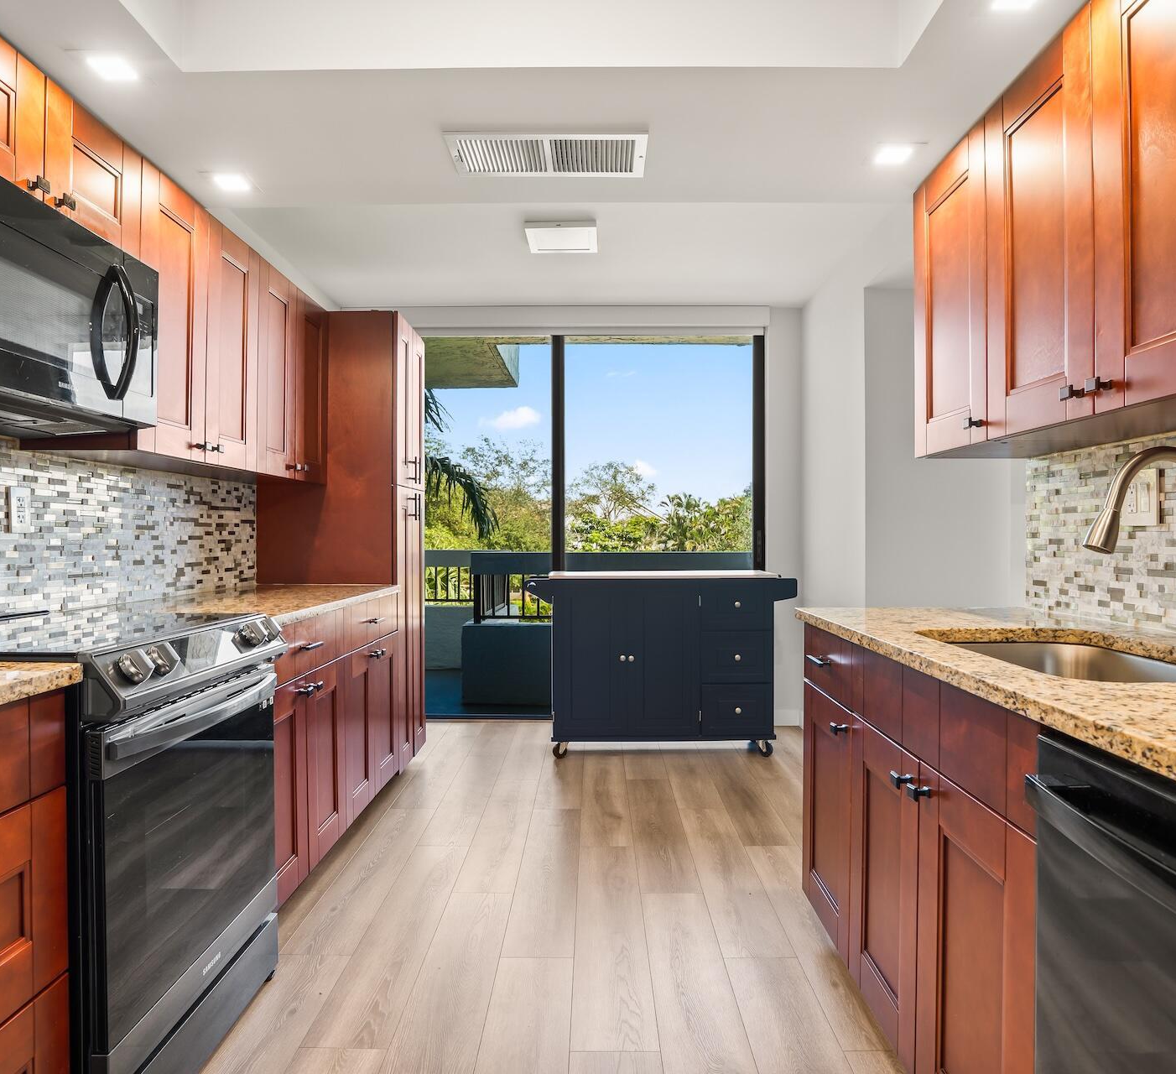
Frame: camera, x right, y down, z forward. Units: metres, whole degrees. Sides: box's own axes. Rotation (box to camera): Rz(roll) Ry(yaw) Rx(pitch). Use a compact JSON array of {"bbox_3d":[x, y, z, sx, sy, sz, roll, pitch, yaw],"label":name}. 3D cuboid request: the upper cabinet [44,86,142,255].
[{"bbox_3d":[-1.319,-0.837,1.917,0.315,0.305,0.375,0,0,1],"label":"upper cabinet"}]

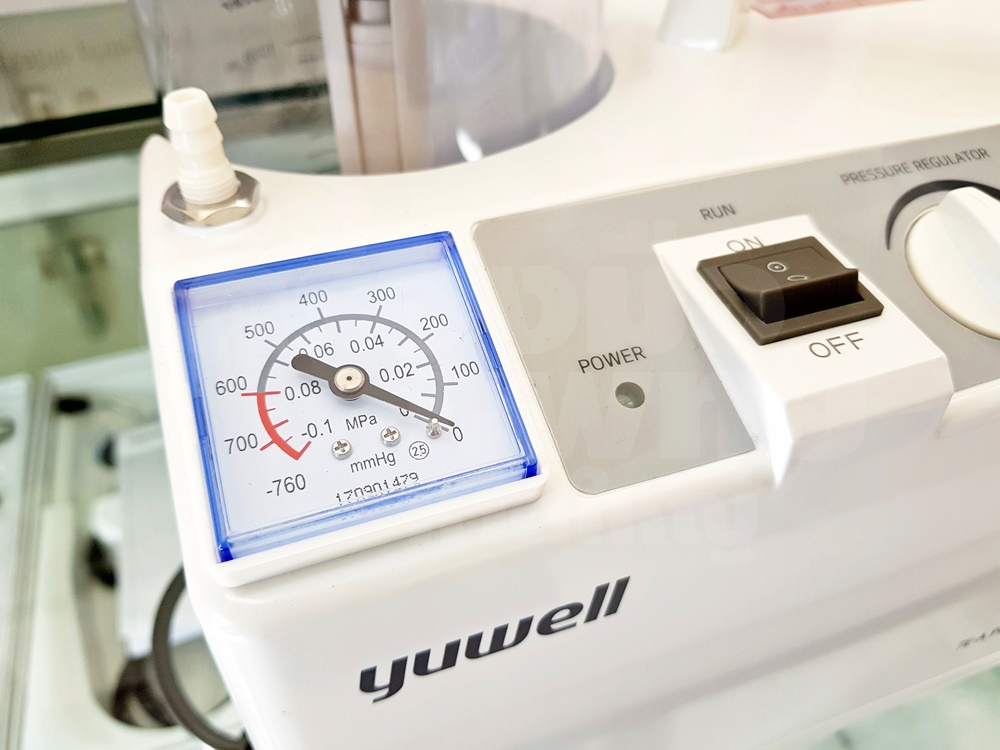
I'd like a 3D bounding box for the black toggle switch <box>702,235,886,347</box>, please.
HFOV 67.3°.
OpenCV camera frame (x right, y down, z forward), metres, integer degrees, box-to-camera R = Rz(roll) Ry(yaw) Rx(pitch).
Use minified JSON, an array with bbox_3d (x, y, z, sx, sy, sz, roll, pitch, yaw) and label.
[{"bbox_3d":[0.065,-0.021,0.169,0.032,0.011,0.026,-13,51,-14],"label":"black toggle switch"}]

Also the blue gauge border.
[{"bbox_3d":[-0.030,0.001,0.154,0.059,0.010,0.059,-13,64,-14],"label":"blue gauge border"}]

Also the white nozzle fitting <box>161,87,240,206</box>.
[{"bbox_3d":[-0.054,-0.041,0.134,0.010,0.018,0.010,-13,47,-15],"label":"white nozzle fitting"}]

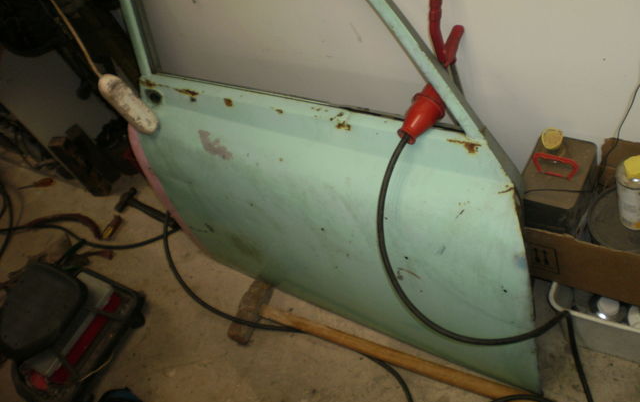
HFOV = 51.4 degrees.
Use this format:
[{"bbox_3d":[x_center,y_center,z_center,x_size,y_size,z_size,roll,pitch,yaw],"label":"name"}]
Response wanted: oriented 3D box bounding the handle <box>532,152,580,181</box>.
[{"bbox_3d":[0.496,-0.070,1.398,0.095,0.045,0.018,15,57,33],"label":"handle"}]

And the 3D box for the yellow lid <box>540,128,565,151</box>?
[{"bbox_3d":[0.502,-0.133,1.439,0.046,0.019,0.046,-12,47,13],"label":"yellow lid"}]

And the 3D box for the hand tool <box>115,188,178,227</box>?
[{"bbox_3d":[-0.612,0.039,2.387,0.330,0.030,0.108,21,61,36],"label":"hand tool"}]

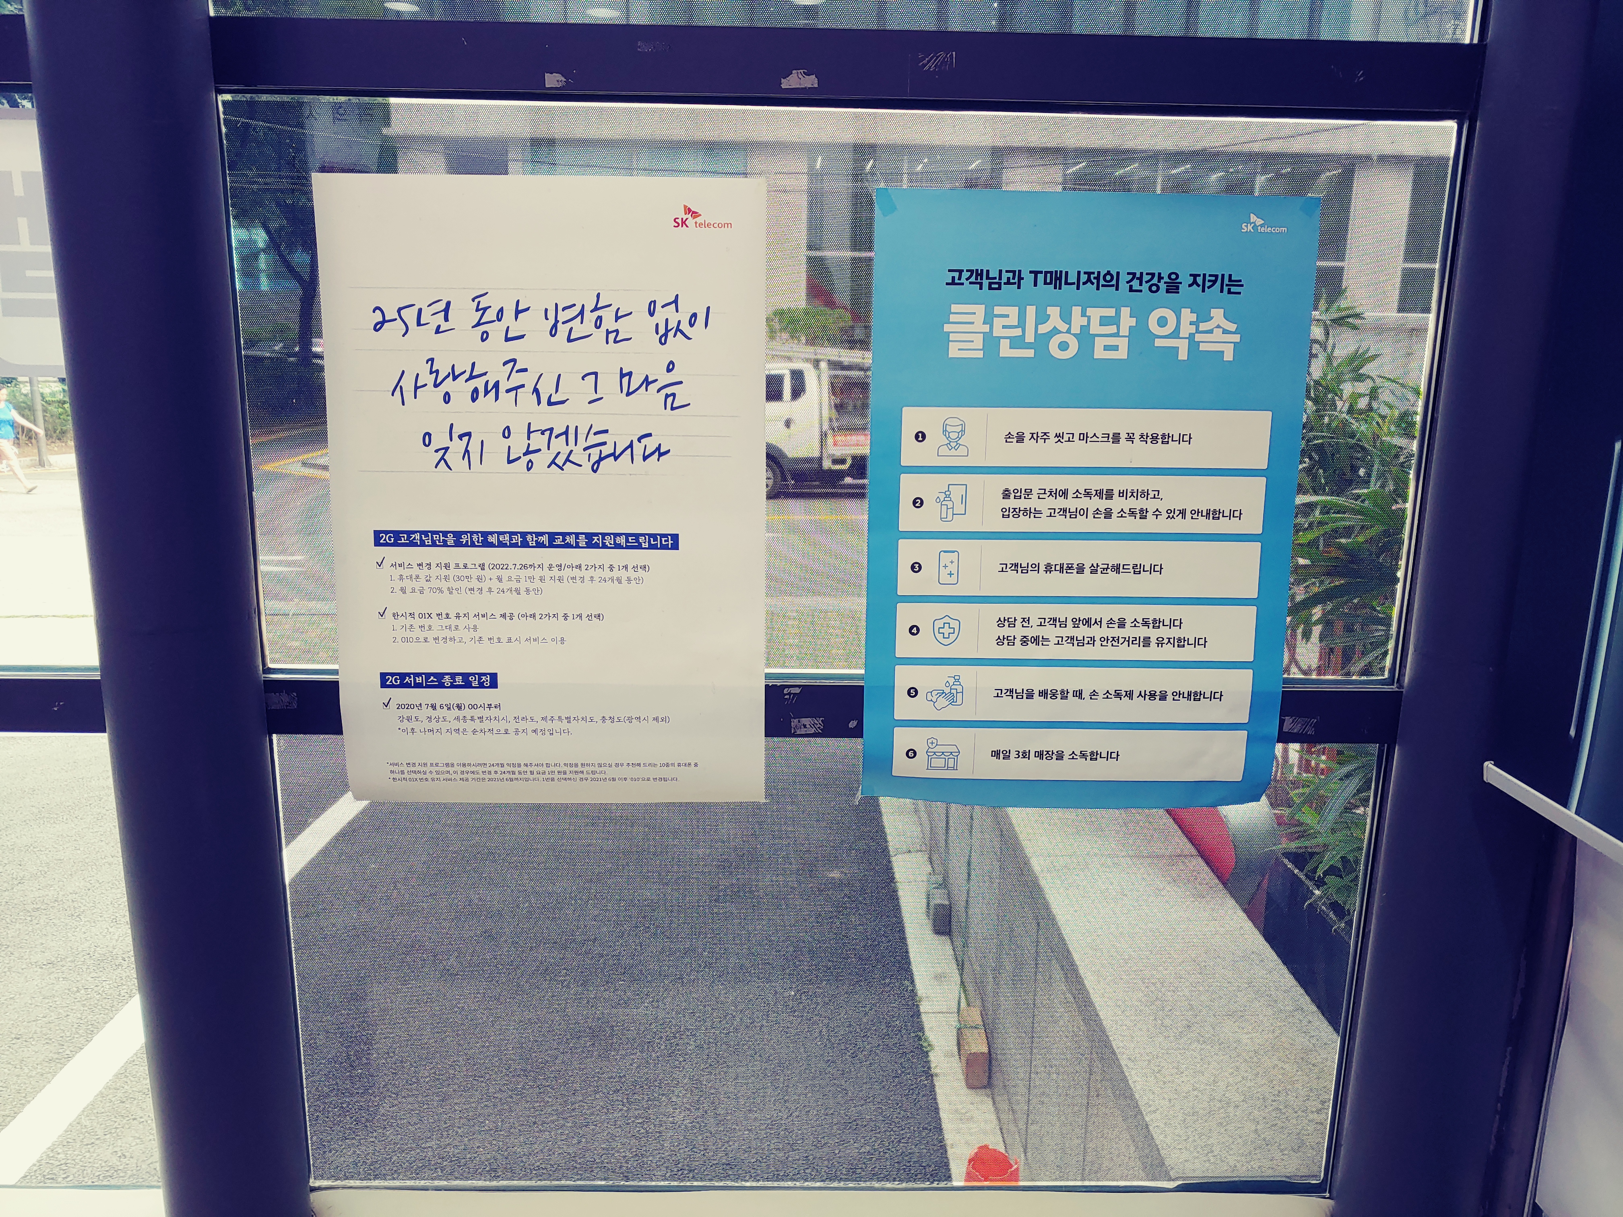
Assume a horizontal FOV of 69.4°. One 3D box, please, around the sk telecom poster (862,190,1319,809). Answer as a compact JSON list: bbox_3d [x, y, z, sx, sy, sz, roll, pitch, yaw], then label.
[{"bbox_3d":[0.267,-0.096,1.142,0.420,0.594,0.020,1,9,0],"label":"sk telecom poster"}]

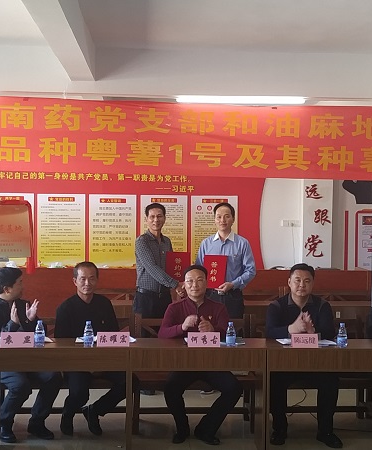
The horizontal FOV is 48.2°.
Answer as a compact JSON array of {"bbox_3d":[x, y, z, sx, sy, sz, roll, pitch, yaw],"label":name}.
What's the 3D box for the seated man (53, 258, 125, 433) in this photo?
[{"bbox_3d":[-0.662,0.889,3.060,0.560,1.230,0.650,0,2,-9],"label":"seated man"}]

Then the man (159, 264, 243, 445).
[{"bbox_3d":[0.098,0.906,3.080,0.570,1.210,0.620,1,2,-3],"label":"man"}]

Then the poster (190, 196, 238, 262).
[{"bbox_3d":[0.370,0.097,5.320,0.602,0.939,0.015,1,2,-3],"label":"poster"}]

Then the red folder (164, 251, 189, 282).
[{"bbox_3d":[-0.062,0.379,3.560,0.205,0.287,0.015,1,2,-6],"label":"red folder"}]

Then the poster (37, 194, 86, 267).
[{"bbox_3d":[-1.558,0.083,5.200,0.602,0.929,0.015,1,2,-3],"label":"poster"}]

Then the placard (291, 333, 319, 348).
[{"bbox_3d":[0.769,0.753,2.690,0.175,0.090,0.065,1,2,-3],"label":"placard"}]

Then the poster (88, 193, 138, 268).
[{"bbox_3d":[-0.921,0.088,5.250,0.598,0.934,0.015,1,2,-3],"label":"poster"}]

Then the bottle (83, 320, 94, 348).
[{"bbox_3d":[-0.618,0.695,2.650,0.064,0.166,0.064,1,2,-3],"label":"bottle"}]

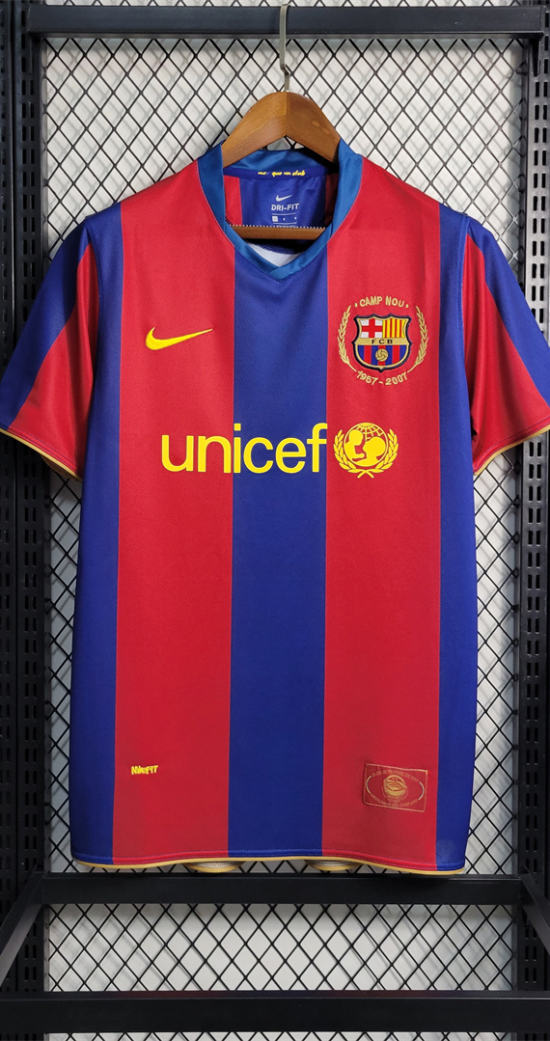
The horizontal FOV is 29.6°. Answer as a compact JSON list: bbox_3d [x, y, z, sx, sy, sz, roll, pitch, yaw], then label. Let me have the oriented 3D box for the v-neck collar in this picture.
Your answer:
[{"bbox_3d":[0.006,-0.329,1.100,0.174,0.148,0.085,0,2,0],"label":"v-neck collar"}]

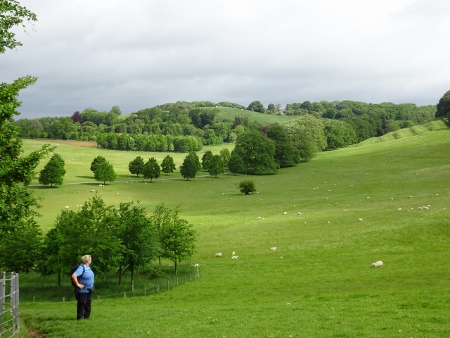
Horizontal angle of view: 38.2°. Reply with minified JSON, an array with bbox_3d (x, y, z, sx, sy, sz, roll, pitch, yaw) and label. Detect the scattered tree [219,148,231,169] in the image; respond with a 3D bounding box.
[{"bbox_3d":[-0.317,-3.806,275.000,5.286,9.726,5.286,0,2,0],"label":"scattered tree"}]

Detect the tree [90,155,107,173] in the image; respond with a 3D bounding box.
[{"bbox_3d":[-45.533,-0.994,235.000,6.143,8.131,6.143,0,2,0],"label":"tree"}]

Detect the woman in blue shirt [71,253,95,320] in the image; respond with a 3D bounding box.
[{"bbox_3d":[-3.699,3.103,17.000,0.480,1.700,0.560,1,2,26],"label":"woman in blue shirt"}]

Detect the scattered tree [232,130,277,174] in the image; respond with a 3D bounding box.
[{"bbox_3d":[11.533,-6.286,250.000,17.300,17.031,17.300,0,2,0],"label":"scattered tree"}]

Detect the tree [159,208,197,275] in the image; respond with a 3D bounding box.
[{"bbox_3d":[-4.406,6.735,60.000,3.644,6.551,3.644,0,2,0],"label":"tree"}]

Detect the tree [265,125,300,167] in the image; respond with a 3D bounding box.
[{"bbox_3d":[25.196,-10.034,290.000,16.946,19.622,16.946,0,2,0],"label":"tree"}]

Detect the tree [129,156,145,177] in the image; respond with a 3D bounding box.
[{"bbox_3d":[-32.570,-0.830,240.000,6.089,7.566,6.089,0,2,0],"label":"tree"}]

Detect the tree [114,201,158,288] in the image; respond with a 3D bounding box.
[{"bbox_3d":[-7.349,6.352,54.000,3.654,7.473,3.654,0,2,0],"label":"tree"}]

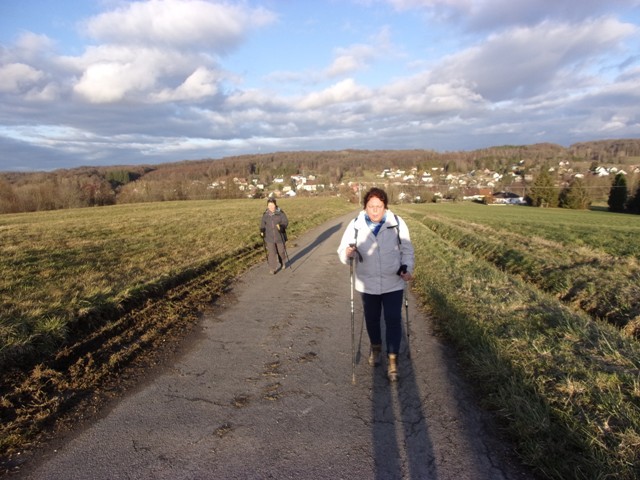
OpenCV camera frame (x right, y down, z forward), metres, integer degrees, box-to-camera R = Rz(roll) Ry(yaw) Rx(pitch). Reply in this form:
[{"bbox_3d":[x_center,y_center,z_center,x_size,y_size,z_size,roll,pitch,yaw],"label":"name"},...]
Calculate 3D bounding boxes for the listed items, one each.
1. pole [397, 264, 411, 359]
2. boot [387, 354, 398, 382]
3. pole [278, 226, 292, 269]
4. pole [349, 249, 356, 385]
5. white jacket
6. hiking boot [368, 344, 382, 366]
[{"bbox_3d":[0.755,0.647,3.958,0.050,1.079,0.060,-4,34,7],"label":"pole"},{"bbox_3d":[0.610,1.046,3.870,0.110,0.170,0.280,1,6,7],"label":"boot"},{"bbox_3d":[-0.759,0.181,10.074,0.050,1.108,0.060,-11,27,7],"label":"pole"},{"bbox_3d":[0.260,0.593,3.588,0.050,1.134,0.060,0,10,6],"label":"pole"},{"bbox_3d":[0.450,0.092,3.710,0.600,0.660,0.420,1,6,6],"label":"white jacket"},{"bbox_3d":[0.512,1.012,4.197,0.110,0.170,0.280,2,6,18],"label":"hiking boot"}]

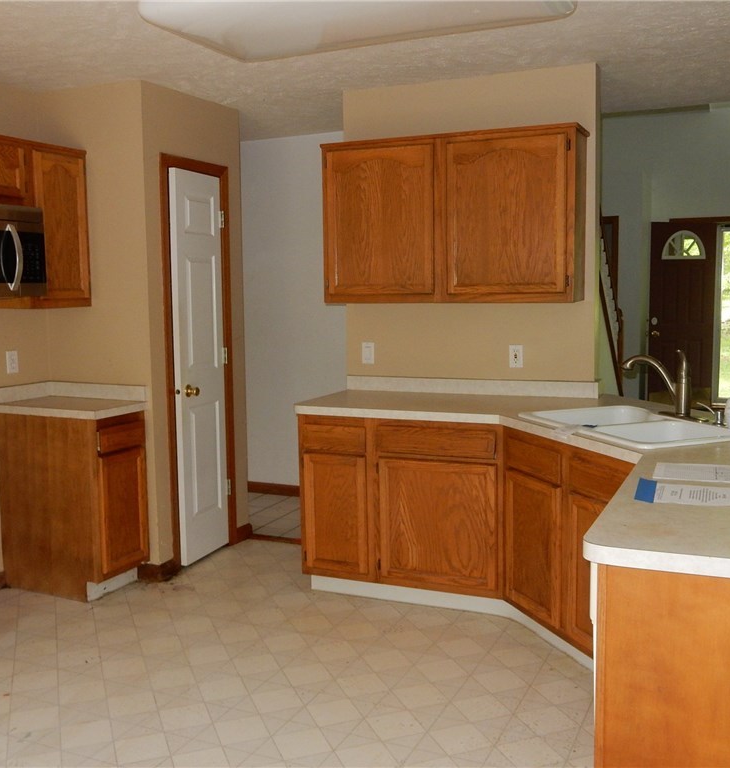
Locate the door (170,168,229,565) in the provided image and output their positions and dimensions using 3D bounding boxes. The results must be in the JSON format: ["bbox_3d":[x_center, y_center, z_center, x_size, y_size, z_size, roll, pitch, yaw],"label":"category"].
[{"bbox_3d":[-0.874,-0.085,4.737,0.036,2.039,0.450,2,6,21],"label":"door"}]

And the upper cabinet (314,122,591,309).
[{"bbox_3d":[0.411,-0.778,4.247,1.247,0.770,0.296,2,7,24],"label":"upper cabinet"}]

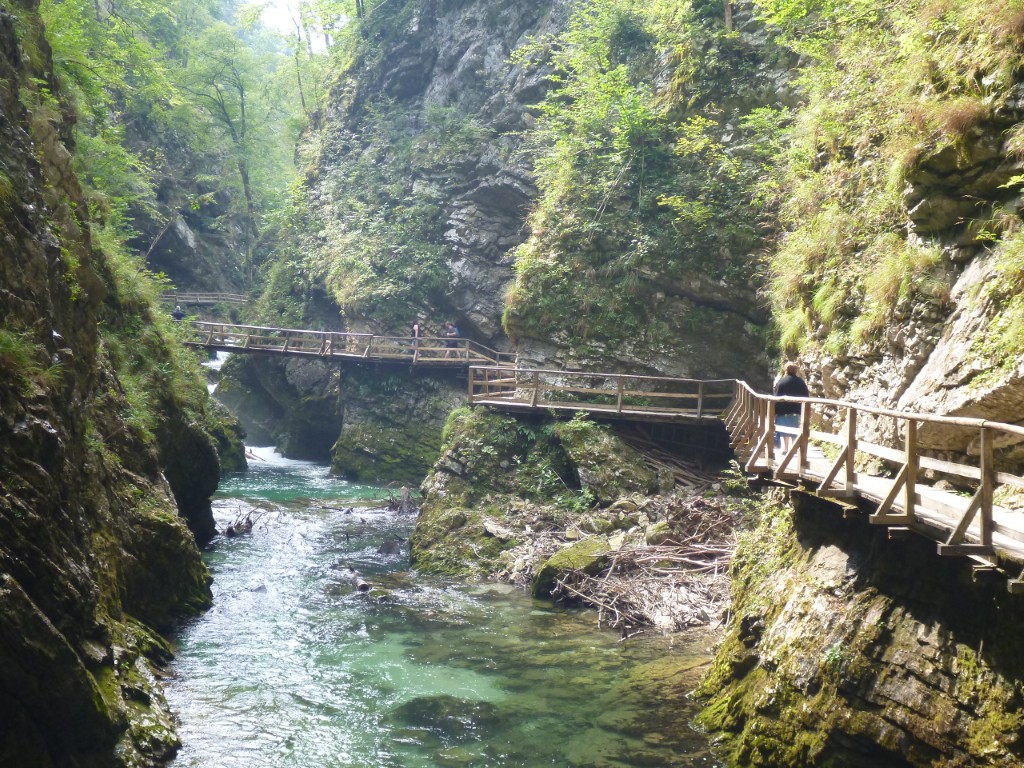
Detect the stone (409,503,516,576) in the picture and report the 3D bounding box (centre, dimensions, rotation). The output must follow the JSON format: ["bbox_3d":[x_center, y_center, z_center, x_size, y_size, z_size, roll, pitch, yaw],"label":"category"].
[{"bbox_3d":[-1.350,4.480,37.300,2.950,1.800,2.300,1,1,0],"label":"stone"}]

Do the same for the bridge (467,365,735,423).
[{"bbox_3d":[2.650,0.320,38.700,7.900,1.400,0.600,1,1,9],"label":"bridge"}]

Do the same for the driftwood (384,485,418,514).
[{"bbox_3d":[-3.950,4.100,46.300,1.200,1.050,1.000,1,1,0],"label":"driftwood"}]

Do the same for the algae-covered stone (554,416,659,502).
[{"bbox_3d":[2.750,2.200,38.100,2.850,2.400,2.100,1,1,0],"label":"algae-covered stone"}]

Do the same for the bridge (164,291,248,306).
[{"bbox_3d":[-31.600,-9.000,135.000,8.700,1.600,1.500,1,1,0],"label":"bridge"}]

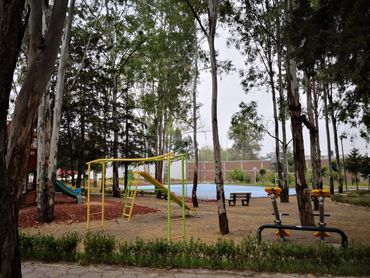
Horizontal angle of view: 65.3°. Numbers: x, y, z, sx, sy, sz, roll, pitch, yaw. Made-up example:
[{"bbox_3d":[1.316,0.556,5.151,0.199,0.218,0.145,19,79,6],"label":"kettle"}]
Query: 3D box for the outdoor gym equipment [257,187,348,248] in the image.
[{"bbox_3d":[2.595,1.784,6.597,1.897,1.330,0.600,-3,-8,13],"label":"outdoor gym equipment"}]

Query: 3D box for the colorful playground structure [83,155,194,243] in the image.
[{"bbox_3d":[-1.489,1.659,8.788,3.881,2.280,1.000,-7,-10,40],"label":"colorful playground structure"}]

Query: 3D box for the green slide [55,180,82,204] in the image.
[{"bbox_3d":[-7.685,3.358,18.332,2.400,1.600,0.600,-3,-8,15],"label":"green slide"}]

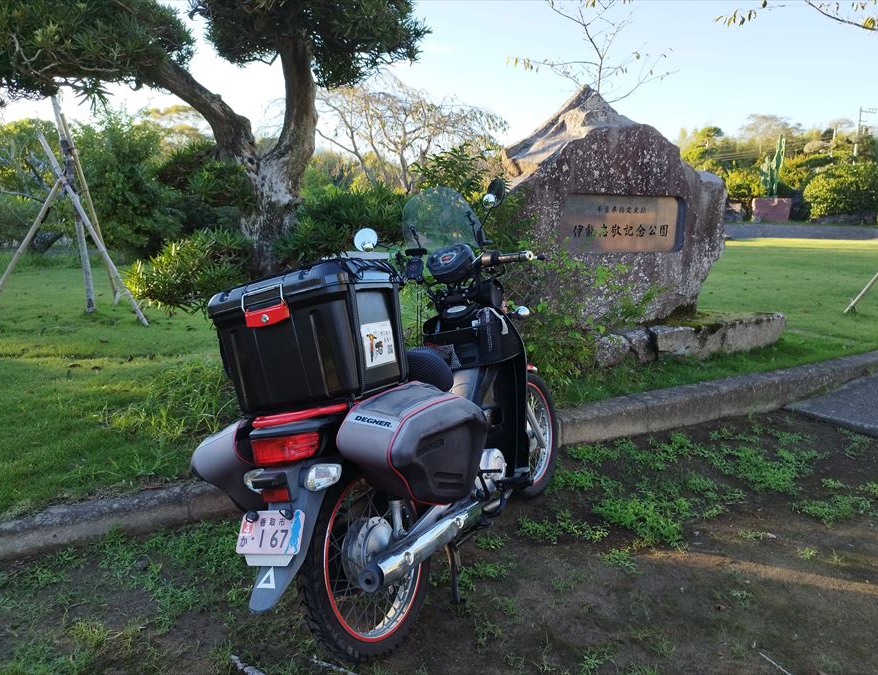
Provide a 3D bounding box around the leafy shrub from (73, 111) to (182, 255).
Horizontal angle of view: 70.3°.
[{"bbox_3d":[-6.989,-3.433,14.000,2.300,3.250,2.200,0,11,0],"label":"leafy shrub"}]

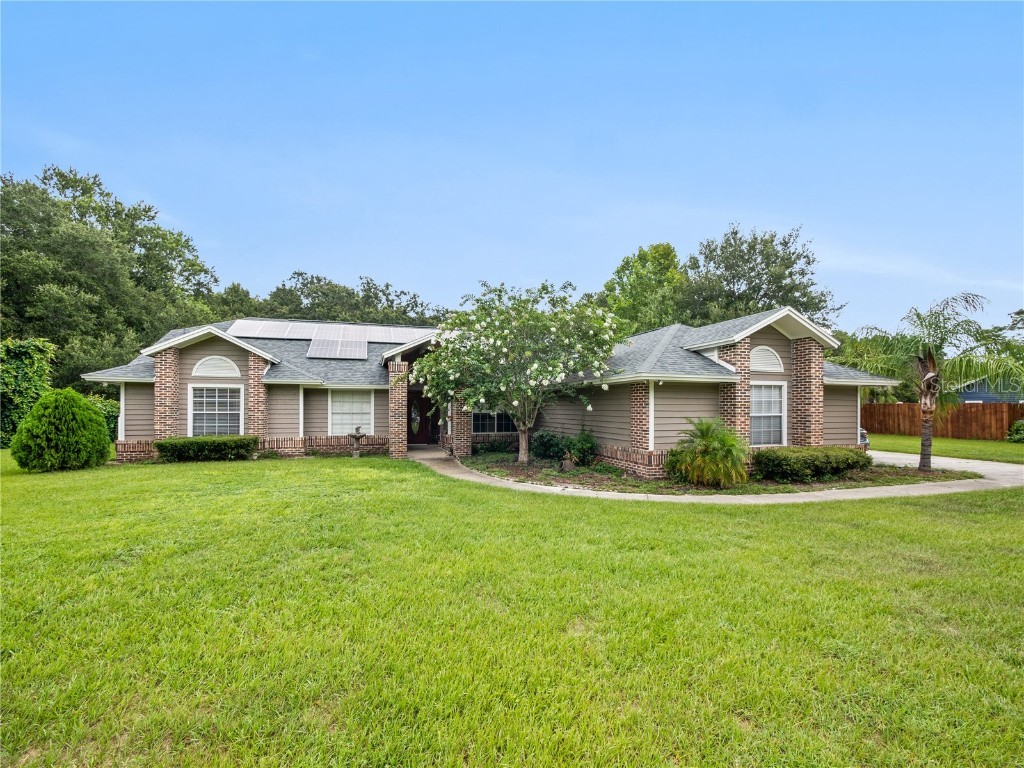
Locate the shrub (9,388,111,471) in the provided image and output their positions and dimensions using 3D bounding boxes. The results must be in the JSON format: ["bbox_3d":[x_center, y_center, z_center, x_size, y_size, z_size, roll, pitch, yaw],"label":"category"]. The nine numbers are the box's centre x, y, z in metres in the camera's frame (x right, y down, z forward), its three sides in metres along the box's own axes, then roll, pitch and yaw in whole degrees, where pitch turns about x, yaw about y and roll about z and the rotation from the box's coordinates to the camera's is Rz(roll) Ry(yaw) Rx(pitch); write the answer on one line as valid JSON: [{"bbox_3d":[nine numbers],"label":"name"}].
[{"bbox_3d":[-12.483,1.206,11.500,2.000,2.100,2.000,-3,-5,45],"label":"shrub"}]

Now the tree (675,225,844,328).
[{"bbox_3d":[20.321,-4.660,34.000,13.000,16.870,12.000,-1,-3,17],"label":"tree"}]

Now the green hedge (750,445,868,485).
[{"bbox_3d":[7.106,1.872,9.875,3.400,0.740,1.050,1,-3,-16],"label":"green hedge"}]

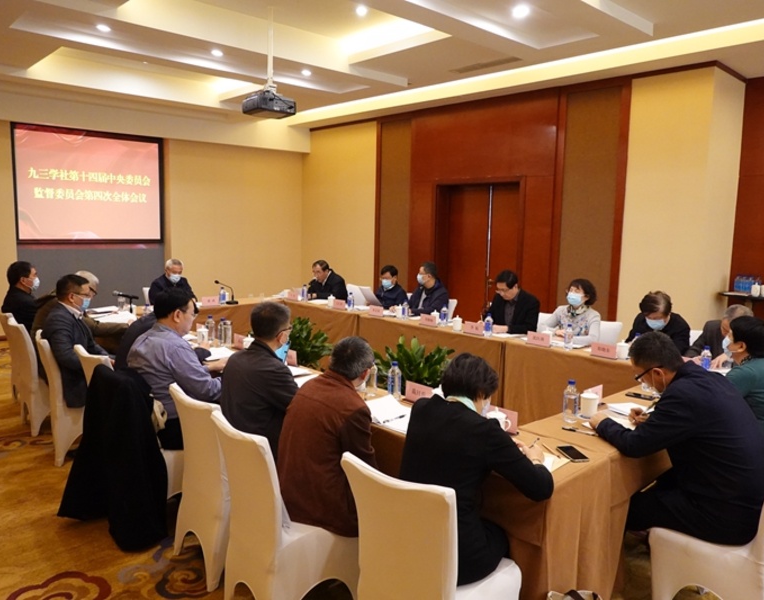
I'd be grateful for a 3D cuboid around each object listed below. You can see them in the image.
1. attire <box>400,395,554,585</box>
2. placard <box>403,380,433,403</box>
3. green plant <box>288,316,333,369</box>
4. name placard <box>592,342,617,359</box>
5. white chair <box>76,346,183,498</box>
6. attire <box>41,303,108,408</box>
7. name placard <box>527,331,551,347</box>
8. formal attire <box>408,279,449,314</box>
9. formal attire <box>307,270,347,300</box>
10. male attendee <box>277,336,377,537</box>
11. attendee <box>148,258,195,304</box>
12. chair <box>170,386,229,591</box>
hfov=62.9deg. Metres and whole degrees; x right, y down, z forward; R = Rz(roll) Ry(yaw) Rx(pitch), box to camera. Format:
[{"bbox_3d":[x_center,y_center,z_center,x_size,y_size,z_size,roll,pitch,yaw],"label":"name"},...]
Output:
[{"bbox_3d":[0.341,0.651,2.169,0.540,0.700,0.620,6,8,38],"label":"attire"},{"bbox_3d":[0.195,0.468,3.163,0.070,0.090,0.210,-5,9,-43],"label":"placard"},{"bbox_3d":[-0.644,0.573,5.512,0.680,0.840,0.720,-5,9,-42],"label":"green plant"},{"bbox_3d":[1.617,0.364,4.501,0.200,0.095,0.060,7,9,41],"label":"name placard"},{"bbox_3d":[-1.498,0.733,3.889,0.580,0.880,0.470,-5,9,-42],"label":"white chair"},{"bbox_3d":[-2.045,0.308,4.348,0.520,0.680,0.520,-3,8,-31],"label":"attire"},{"bbox_3d":[1.260,0.315,5.043,0.200,0.098,0.065,6,8,39],"label":"name placard"},{"bbox_3d":[0.488,0.085,6.664,0.520,0.620,0.520,-5,9,-44],"label":"formal attire"},{"bbox_3d":[-0.685,-0.073,7.870,0.550,0.620,0.520,-5,9,-44],"label":"formal attire"},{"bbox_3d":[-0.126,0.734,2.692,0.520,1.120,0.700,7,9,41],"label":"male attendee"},{"bbox_3d":[-2.308,0.141,6.970,0.550,1.240,0.680,-5,9,-43],"label":"attendee"},{"bbox_3d":[-0.741,0.862,3.187,0.550,0.900,0.450,-5,9,-40],"label":"chair"}]

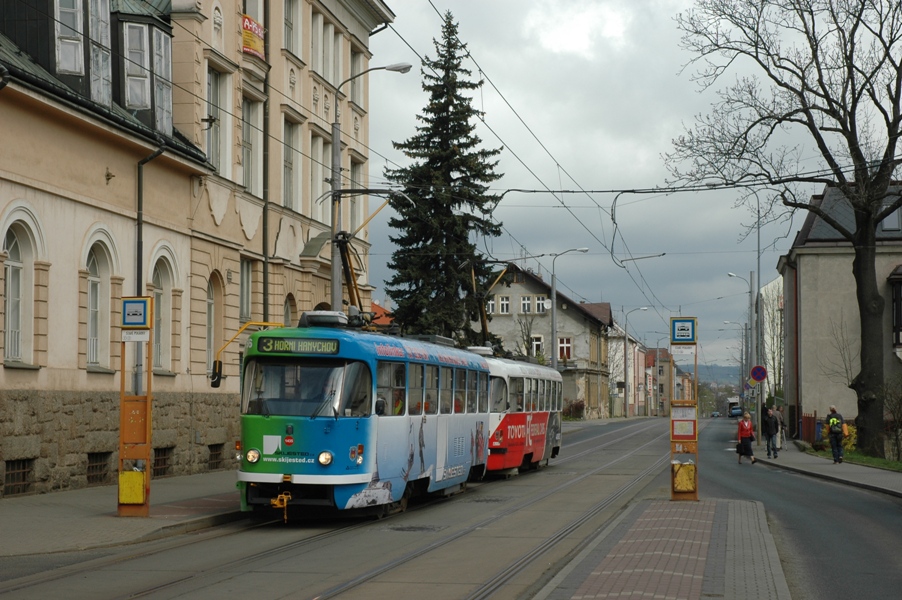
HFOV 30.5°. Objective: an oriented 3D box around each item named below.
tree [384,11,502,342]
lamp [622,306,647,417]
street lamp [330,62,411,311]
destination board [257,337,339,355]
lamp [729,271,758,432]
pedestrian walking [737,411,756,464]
[{"bbox_3d":[-0.377,-3.931,82.369,6.000,21.300,6.000,-1,-3,10],"label":"tree"},{"bbox_3d":[15.406,5.186,136.931,1.850,9.140,0.300,-1,-3,9],"label":"lamp"},{"bbox_3d":[-1.774,-0.660,36.701,1.780,9.300,0.320,-1,-3,9],"label":"street lamp"},{"bbox_3d":[-2.269,0.688,24.650,1.270,0.235,0.100,1,-3,11],"label":"destination board"},{"bbox_3d":[16.723,3.036,95.485,1.380,9.220,0.300,0,-3,-2],"label":"lamp"},{"bbox_3d":[9.181,4.296,51.337,0.550,1.610,0.500,2,-4,-33],"label":"pedestrian walking"}]

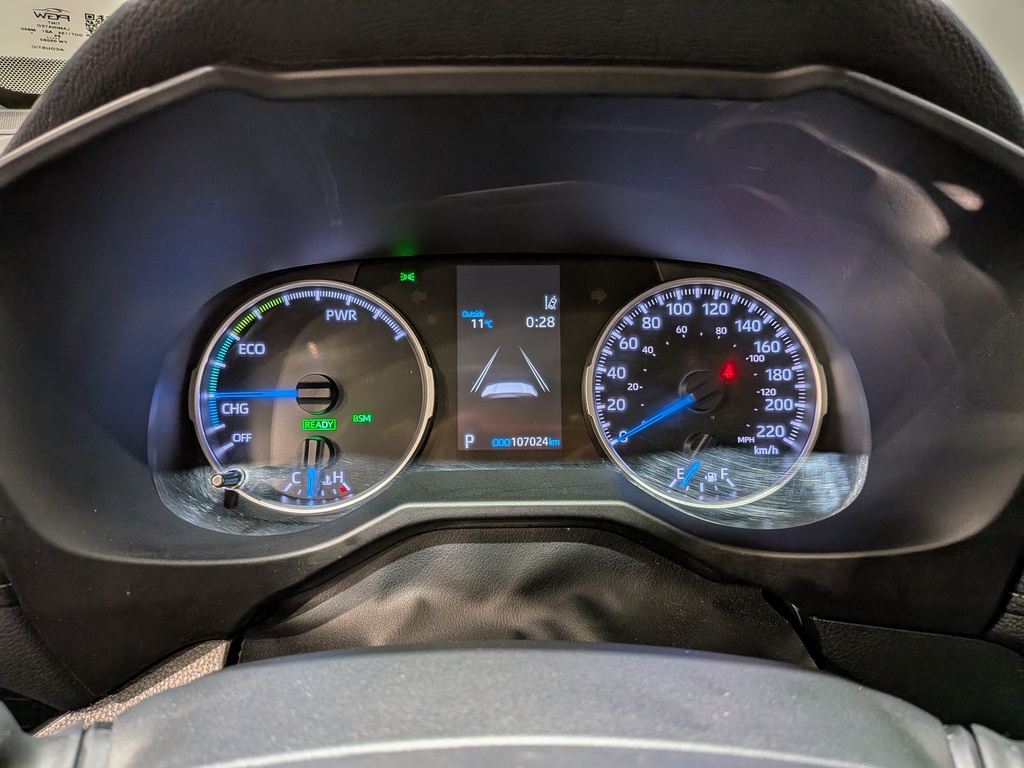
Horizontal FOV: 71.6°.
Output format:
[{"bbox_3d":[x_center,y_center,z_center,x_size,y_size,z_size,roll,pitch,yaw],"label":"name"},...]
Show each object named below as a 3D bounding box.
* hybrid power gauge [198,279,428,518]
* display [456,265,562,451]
[{"bbox_3d":[-0.099,0.006,0.352,0.119,0.115,0.020,-1,-2,0],"label":"hybrid power gauge"},{"bbox_3d":[-0.001,-0.013,0.359,0.053,0.093,0.010,-1,-2,0],"label":"display"}]

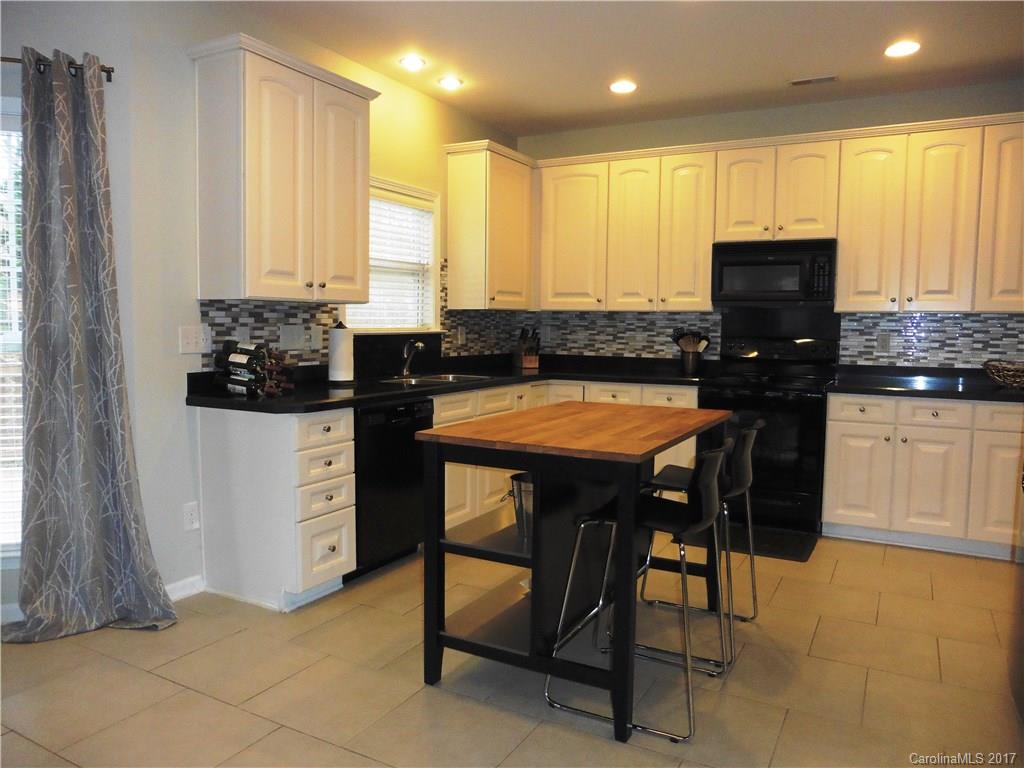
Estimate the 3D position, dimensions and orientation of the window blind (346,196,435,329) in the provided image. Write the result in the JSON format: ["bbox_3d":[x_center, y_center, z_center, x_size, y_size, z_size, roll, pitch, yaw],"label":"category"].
[{"bbox_3d":[-0.764,-0.757,4.506,0.050,0.813,0.865,3,6,28],"label":"window blind"}]

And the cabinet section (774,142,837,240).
[{"bbox_3d":[1.959,-1.238,4.664,0.380,0.601,0.323,3,6,29],"label":"cabinet section"}]

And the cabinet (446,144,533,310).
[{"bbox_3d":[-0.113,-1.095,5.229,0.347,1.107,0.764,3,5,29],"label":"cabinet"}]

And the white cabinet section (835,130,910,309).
[{"bbox_3d":[2.281,-0.987,4.503,0.366,1.066,0.323,3,6,29],"label":"white cabinet section"}]

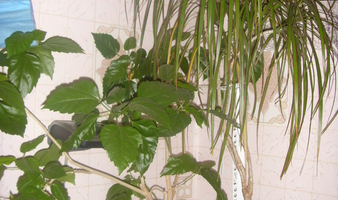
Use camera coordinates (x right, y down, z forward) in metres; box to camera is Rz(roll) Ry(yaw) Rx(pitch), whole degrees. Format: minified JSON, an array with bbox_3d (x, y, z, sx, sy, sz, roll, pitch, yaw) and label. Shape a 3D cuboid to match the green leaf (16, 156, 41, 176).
[{"bbox_3d":[-0.317,0.149,0.909,0.059,0.059,0.022,8,-30,-2],"label":"green leaf"}]

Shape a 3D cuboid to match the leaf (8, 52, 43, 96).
[{"bbox_3d":[-0.316,-0.056,0.889,0.076,0.101,0.030,1,-9,-6],"label":"leaf"}]

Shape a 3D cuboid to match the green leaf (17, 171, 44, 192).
[{"bbox_3d":[-0.305,0.181,0.889,0.063,0.056,0.024,8,-27,-2],"label":"green leaf"}]

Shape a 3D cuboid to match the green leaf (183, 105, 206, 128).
[{"bbox_3d":[0.069,0.045,1.100,0.085,0.017,0.043,45,44,16],"label":"green leaf"}]

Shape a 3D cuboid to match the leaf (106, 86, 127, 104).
[{"bbox_3d":[-0.139,-0.015,1.070,0.060,0.048,0.012,24,-34,-25],"label":"leaf"}]

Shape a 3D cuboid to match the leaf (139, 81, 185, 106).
[{"bbox_3d":[-0.010,-0.012,0.899,0.113,0.069,0.032,3,-30,1],"label":"leaf"}]

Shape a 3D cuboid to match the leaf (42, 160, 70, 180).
[{"bbox_3d":[-0.268,0.165,0.960,0.068,0.051,0.012,12,-36,5],"label":"leaf"}]

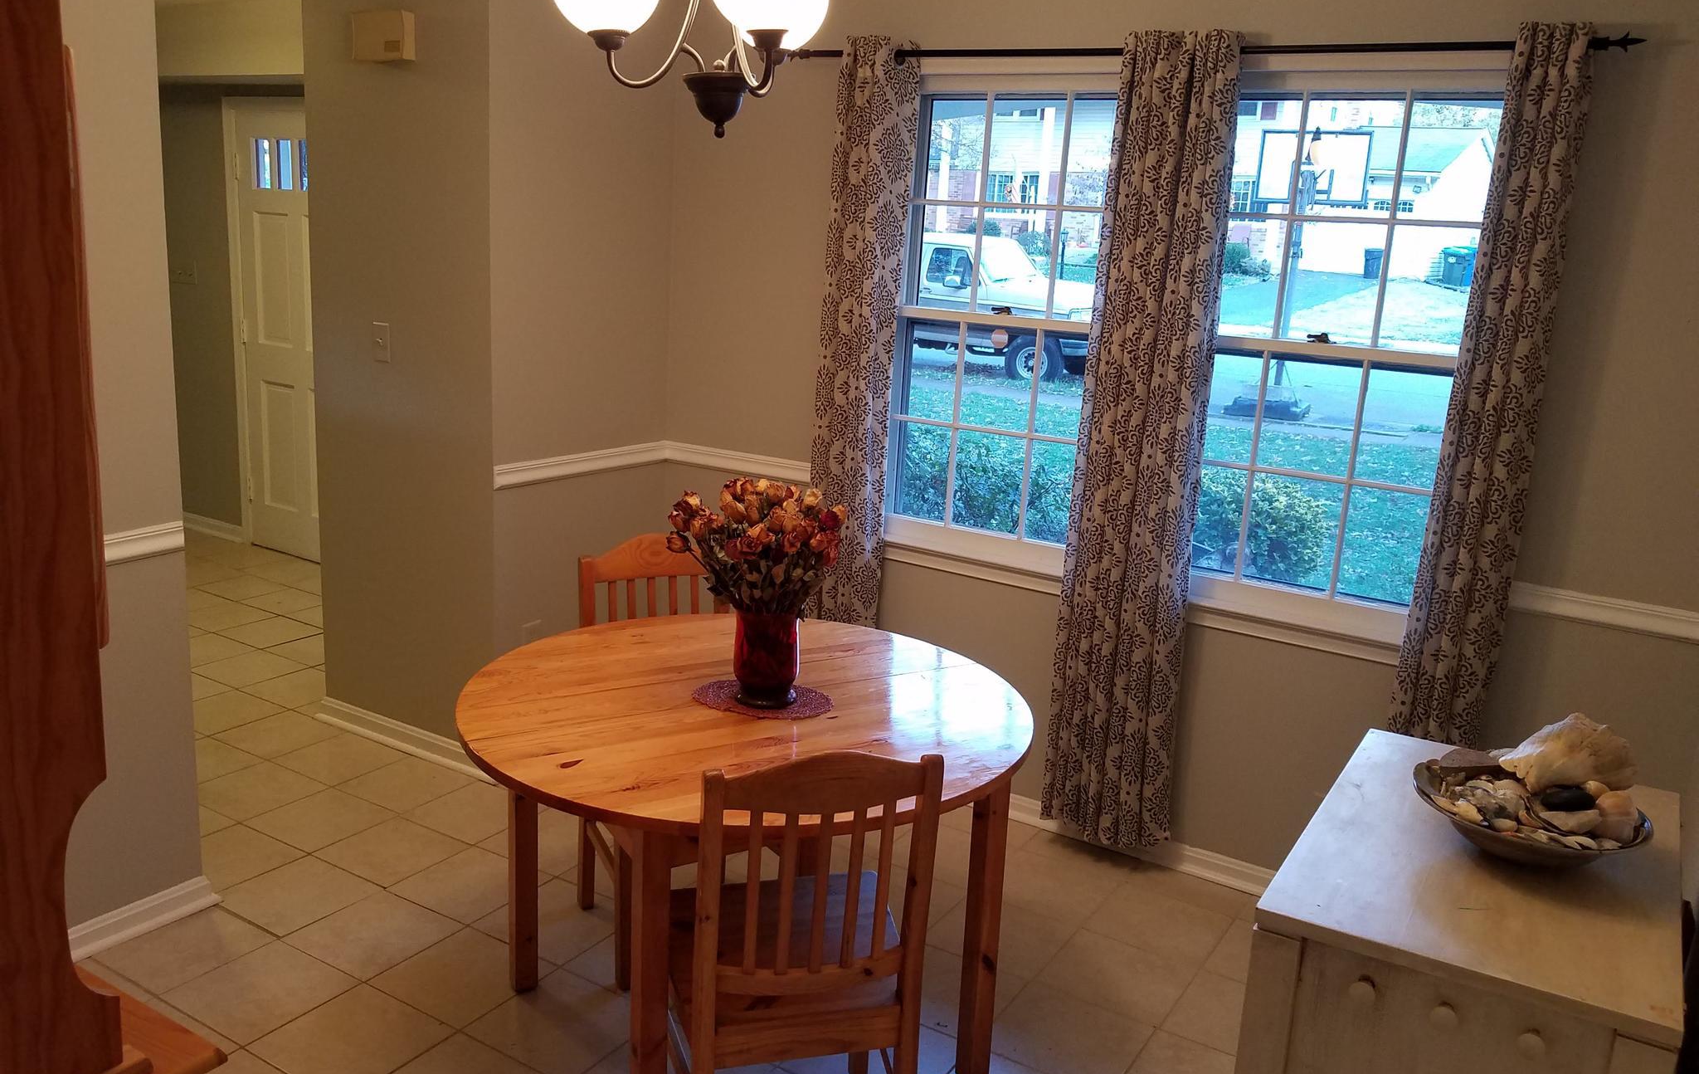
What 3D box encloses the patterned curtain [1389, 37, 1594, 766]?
[{"bbox_3d":[1.457,-0.063,2.973,0.210,2.140,0.100,11,15,30],"label":"patterned curtain"}]

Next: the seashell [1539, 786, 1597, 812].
[{"bbox_3d":[0.979,0.355,1.736,0.077,0.030,0.042,11,15,31],"label":"seashell"}]

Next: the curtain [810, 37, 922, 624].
[{"bbox_3d":[0.018,-0.362,3.934,0.300,2.220,0.130,12,15,29],"label":"curtain"}]

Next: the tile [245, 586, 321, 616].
[{"bbox_3d":[-2.428,0.288,5.514,0.295,0.010,0.295,12,15,29],"label":"tile"}]

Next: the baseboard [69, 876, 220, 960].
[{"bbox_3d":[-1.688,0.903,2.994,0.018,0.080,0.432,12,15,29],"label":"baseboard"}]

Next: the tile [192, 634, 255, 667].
[{"bbox_3d":[-2.458,0.441,4.830,0.298,0.015,0.298,11,15,29],"label":"tile"}]

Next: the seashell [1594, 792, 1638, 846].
[{"bbox_3d":[1.032,0.378,1.718,0.060,0.058,0.047,12,15,32],"label":"seashell"}]

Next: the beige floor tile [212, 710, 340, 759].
[{"bbox_3d":[-1.844,0.644,4.136,0.298,0.015,0.298,11,15,29],"label":"beige floor tile"}]

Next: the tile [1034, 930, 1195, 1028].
[{"bbox_3d":[0.664,1.085,3.146,0.295,0.010,0.295,12,15,29],"label":"tile"}]

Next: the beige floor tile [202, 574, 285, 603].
[{"bbox_3d":[-2.693,0.236,5.693,0.299,0.010,0.299,12,15,29],"label":"beige floor tile"}]

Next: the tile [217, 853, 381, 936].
[{"bbox_3d":[-1.365,0.888,3.154,0.300,0.012,0.300,11,15,30],"label":"tile"}]

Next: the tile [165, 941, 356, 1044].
[{"bbox_3d":[-1.283,0.997,2.790,0.298,0.015,0.298,11,15,29],"label":"tile"}]

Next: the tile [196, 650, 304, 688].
[{"bbox_3d":[-2.194,0.490,4.675,0.300,0.012,0.300,11,15,30],"label":"tile"}]

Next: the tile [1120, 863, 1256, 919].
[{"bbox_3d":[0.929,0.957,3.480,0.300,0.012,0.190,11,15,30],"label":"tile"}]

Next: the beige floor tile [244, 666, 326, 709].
[{"bbox_3d":[-1.946,0.544,4.535,0.298,0.015,0.298,11,15,29],"label":"beige floor tile"}]

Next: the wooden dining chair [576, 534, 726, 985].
[{"bbox_3d":[-0.405,0.524,3.117,0.430,0.930,0.490,-2,15,-25],"label":"wooden dining chair"}]

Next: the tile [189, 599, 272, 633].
[{"bbox_3d":[-2.559,0.340,5.229,0.298,0.015,0.298,11,15,29],"label":"tile"}]

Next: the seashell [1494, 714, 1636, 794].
[{"bbox_3d":[1.103,0.334,1.965,0.200,0.105,0.135,4,13,-1],"label":"seashell"}]

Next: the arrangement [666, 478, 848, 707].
[{"bbox_3d":[-0.164,0.118,2.623,0.360,0.450,0.330,4,13,-1],"label":"arrangement"}]

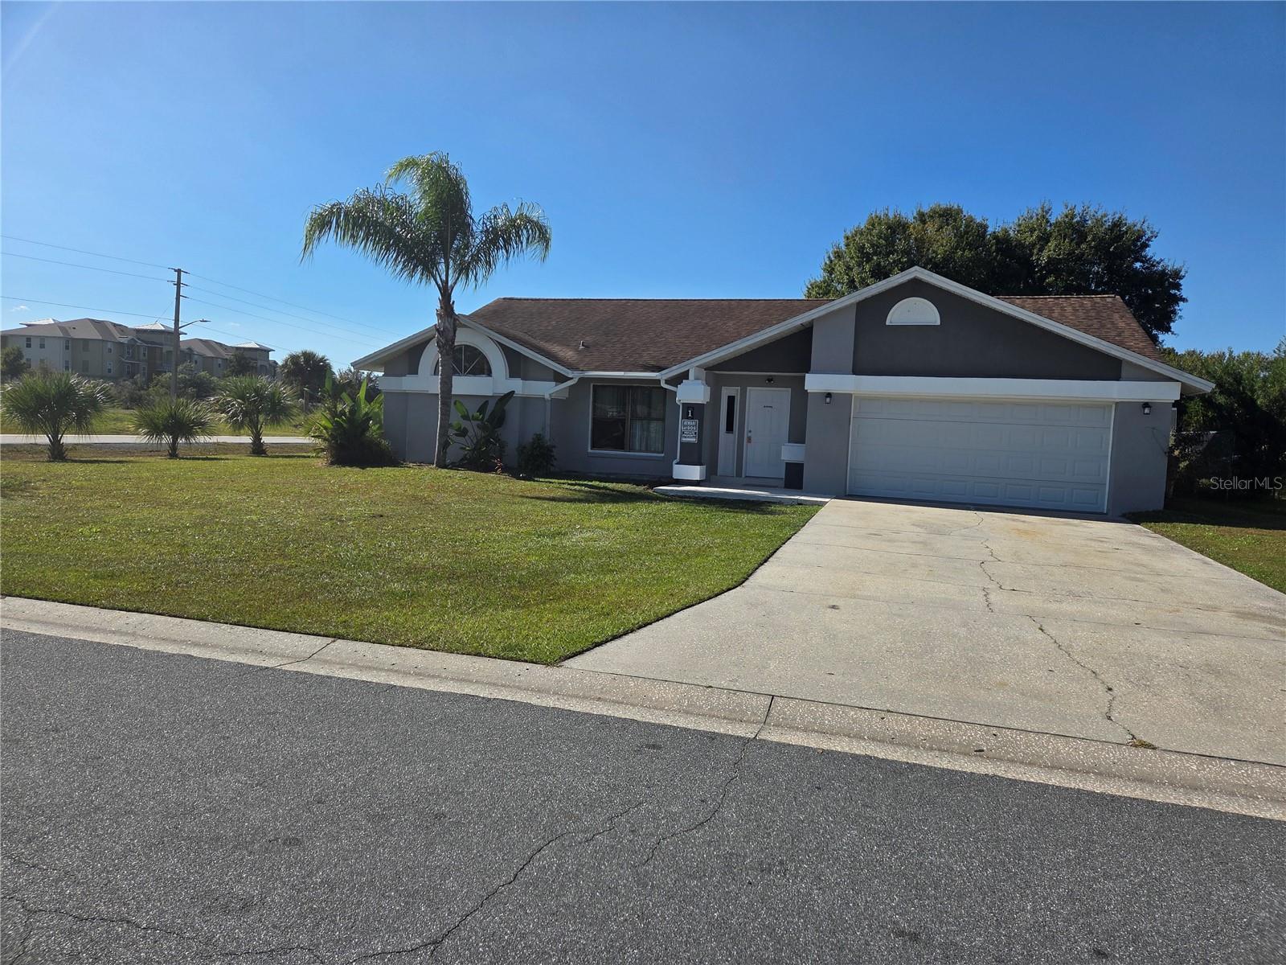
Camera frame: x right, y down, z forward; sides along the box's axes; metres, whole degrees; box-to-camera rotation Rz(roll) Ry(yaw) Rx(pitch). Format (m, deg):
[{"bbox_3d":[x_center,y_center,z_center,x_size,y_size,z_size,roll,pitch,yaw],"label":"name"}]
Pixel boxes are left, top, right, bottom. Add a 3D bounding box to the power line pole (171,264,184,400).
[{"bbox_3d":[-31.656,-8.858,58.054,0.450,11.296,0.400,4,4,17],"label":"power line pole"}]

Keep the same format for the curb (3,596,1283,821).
[{"bbox_3d":[-0.972,1.249,5.410,8.982,0.130,0.570,4,4,17],"label":"curb"}]

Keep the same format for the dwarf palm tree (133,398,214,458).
[{"bbox_3d":[-11.187,-1.294,20.395,1.927,1.412,1.900,4,4,17],"label":"dwarf palm tree"}]

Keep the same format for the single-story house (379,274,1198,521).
[{"bbox_3d":[3.740,-2.929,25.512,18.700,5.450,15.400,4,4,17],"label":"single-story house"}]

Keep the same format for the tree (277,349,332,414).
[{"bbox_3d":[-27.638,-7.718,70.029,4.357,6.178,4.200,4,4,17],"label":"tree"}]

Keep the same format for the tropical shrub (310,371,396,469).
[{"bbox_3d":[-6.859,-1.475,20.222,2.004,2.149,2.000,4,4,17],"label":"tropical shrub"}]

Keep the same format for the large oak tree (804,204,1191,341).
[{"bbox_3d":[15.225,-6.250,37.458,16.401,11.847,13.000,4,4,17],"label":"large oak tree"}]

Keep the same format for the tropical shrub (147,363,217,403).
[{"bbox_3d":[-38.768,-7.738,71.972,5.888,4.721,5.000,4,4,17],"label":"tropical shrub"}]

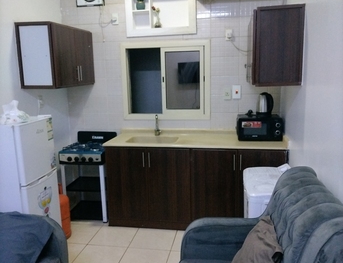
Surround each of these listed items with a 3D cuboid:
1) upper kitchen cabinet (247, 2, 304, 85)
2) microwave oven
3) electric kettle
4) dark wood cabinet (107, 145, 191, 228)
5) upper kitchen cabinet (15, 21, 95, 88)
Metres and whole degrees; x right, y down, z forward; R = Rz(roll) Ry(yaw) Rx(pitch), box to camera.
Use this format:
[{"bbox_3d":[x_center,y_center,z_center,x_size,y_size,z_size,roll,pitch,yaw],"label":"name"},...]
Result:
[{"bbox_3d":[0.871,-0.709,2.995,0.360,0.575,0.970,0,11,10],"label":"upper kitchen cabinet"},{"bbox_3d":[0.910,-0.048,3.551,0.435,0.238,0.320,0,11,10],"label":"microwave oven"},{"bbox_3d":[0.943,-0.277,3.481,0.210,0.245,0.160,8,14,41],"label":"electric kettle"},{"bbox_3d":[-0.180,0.536,3.726,0.875,0.840,0.550,0,11,10],"label":"dark wood cabinet"},{"bbox_3d":[-1.128,-0.749,3.488,0.340,0.575,0.900,0,11,10],"label":"upper kitchen cabinet"}]

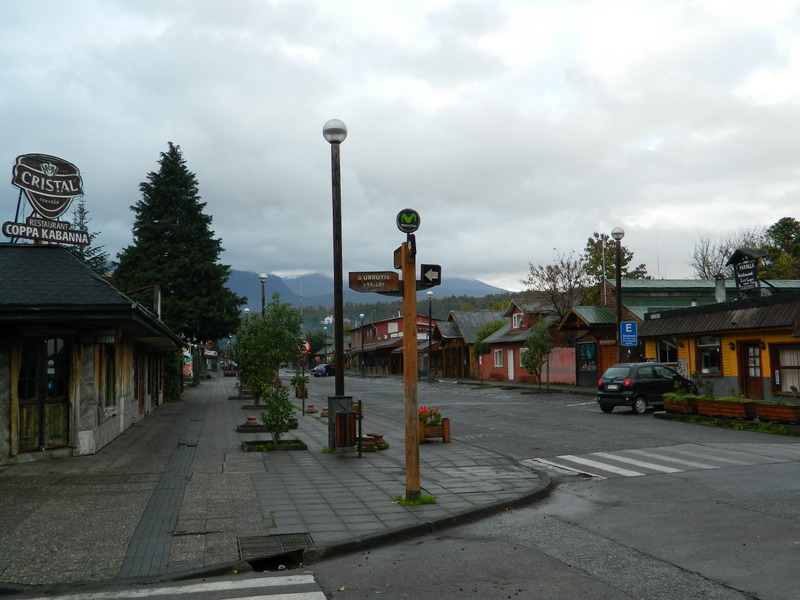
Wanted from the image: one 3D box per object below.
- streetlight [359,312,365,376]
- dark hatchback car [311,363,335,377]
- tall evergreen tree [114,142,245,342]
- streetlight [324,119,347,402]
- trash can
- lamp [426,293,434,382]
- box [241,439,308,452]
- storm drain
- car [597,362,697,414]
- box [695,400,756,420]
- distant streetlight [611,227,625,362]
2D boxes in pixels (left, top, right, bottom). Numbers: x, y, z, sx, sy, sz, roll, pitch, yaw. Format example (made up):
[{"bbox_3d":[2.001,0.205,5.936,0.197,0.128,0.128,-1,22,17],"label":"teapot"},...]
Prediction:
[{"bbox_3d":[-3.458,4.098,74.000,0.450,5.800,0.450,0,-4,-12],"label":"streetlight"},{"bbox_3d":[-7.942,7.702,88.000,1.680,1.480,3.950,-3,-5,30],"label":"dark hatchback car"},{"bbox_3d":[-15.196,-2.458,56.000,9.200,16.900,9.200,0,-4,-12],"label":"tall evergreen tree"},{"bbox_3d":[-1.163,-0.698,15.176,0.468,5.505,0.468,0,-5,-12],"label":"streetlight"},{"bbox_3d":[-0.888,2.129,13.350,0.360,0.590,0.360,0,-4,-12],"label":"trash can"},{"bbox_3d":[2.003,2.441,53.300,0.468,6.048,0.468,0,-5,-12],"label":"lamp"},{"bbox_3d":[-2.443,2.809,15.648,1.200,0.110,1.180,0,-5,-12],"label":"box"},{"bbox_3d":[-1.076,2.220,7.070,0.670,0.150,0.870,0,-4,-12],"label":"storm drain"},{"bbox_3d":[7.773,2.745,25.200,3.500,1.500,1.500,2,-5,-32],"label":"car"},{"bbox_3d":[8.213,2.747,20.243,0.550,0.380,2.032,0,-5,-12],"label":"box"},{"bbox_3d":[7.613,0.524,28.185,0.468,6.150,0.468,0,-5,-12],"label":"distant streetlight"}]

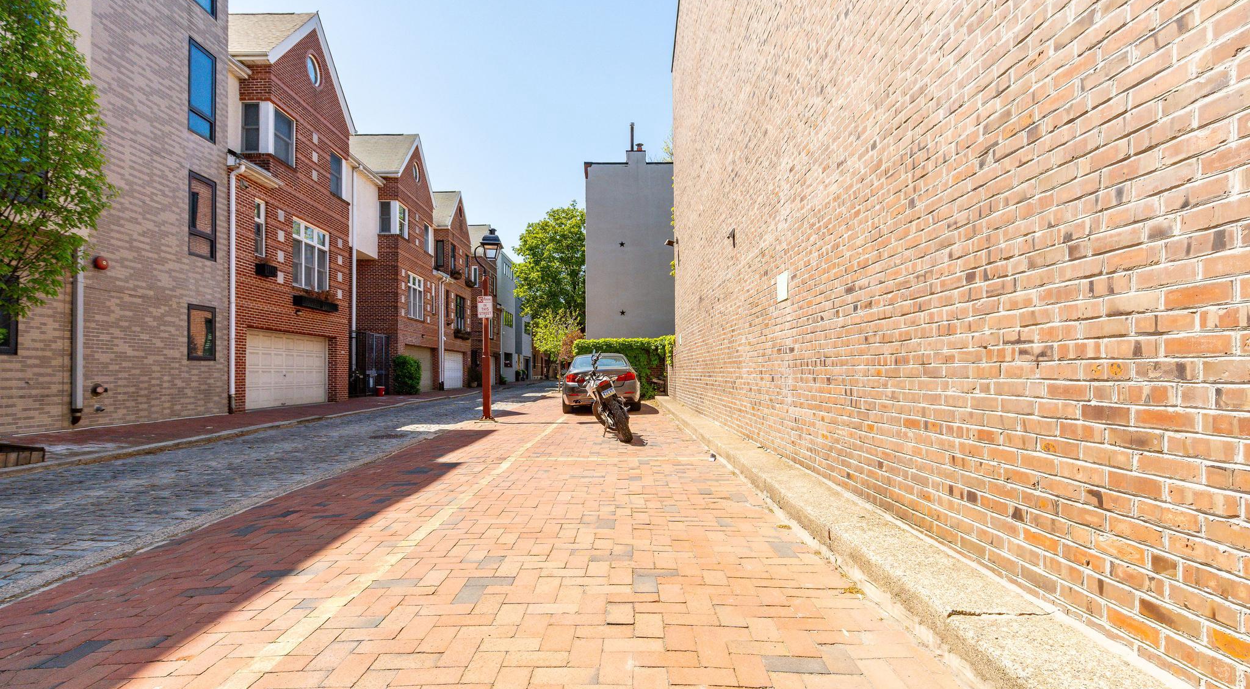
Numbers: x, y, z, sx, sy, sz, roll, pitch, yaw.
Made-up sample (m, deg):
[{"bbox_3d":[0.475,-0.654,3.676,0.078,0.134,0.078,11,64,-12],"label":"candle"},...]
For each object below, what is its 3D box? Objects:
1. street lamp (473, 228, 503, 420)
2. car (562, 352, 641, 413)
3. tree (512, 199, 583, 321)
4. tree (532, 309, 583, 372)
[{"bbox_3d":[-2.860,-0.410,13.100,0.600,3.970,0.520,0,-2,0],"label":"street lamp"},{"bbox_3d":[-0.590,0.945,16.150,1.870,1.460,4.850,0,-2,-2],"label":"car"},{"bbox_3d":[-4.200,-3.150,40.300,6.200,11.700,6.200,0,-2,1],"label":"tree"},{"bbox_3d":[-3.120,0.220,28.600,2.400,3.800,2.400,0,-2,1],"label":"tree"}]

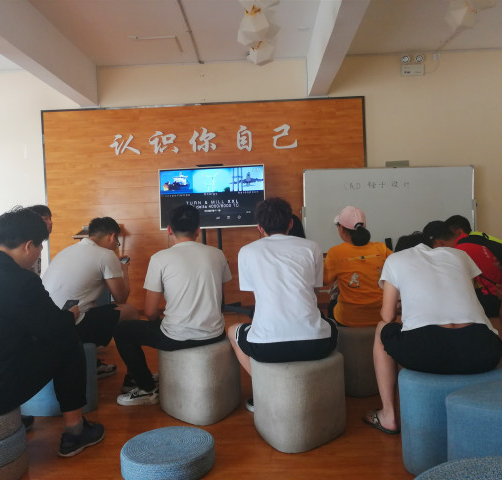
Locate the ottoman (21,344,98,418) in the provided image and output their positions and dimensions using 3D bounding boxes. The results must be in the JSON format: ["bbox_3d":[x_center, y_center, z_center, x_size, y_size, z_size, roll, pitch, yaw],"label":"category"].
[{"bbox_3d":[-1.220,0.817,3.138,0.475,0.400,0.470,-2,2,2],"label":"ottoman"}]

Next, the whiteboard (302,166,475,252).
[{"bbox_3d":[1.494,-0.325,5.404,1.870,0.910,0.050,-2,2,-6],"label":"whiteboard"}]

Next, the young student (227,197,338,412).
[{"bbox_3d":[0.202,0.372,2.707,0.570,1.200,0.740,-2,2,-8],"label":"young student"}]

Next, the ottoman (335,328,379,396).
[{"bbox_3d":[0.725,0.733,3.222,0.460,0.410,0.460,-2,2,2],"label":"ottoman"}]

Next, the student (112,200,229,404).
[{"bbox_3d":[-0.480,0.397,2.956,0.550,1.190,0.780,-3,2,-26],"label":"student"}]

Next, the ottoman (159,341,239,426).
[{"bbox_3d":[-0.303,0.781,2.922,0.460,0.410,0.460,-2,2,2],"label":"ottoman"}]

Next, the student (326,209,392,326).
[{"bbox_3d":[0.681,0.356,3.363,0.500,1.160,0.700,-2,2,-6],"label":"student"}]

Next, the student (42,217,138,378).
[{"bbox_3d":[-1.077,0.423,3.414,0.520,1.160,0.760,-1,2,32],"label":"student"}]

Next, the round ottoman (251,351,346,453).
[{"bbox_3d":[0.240,0.770,2.546,0.465,0.410,0.460,-2,2,2],"label":"round ottoman"}]

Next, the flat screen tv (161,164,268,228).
[{"bbox_3d":[-0.460,-0.501,5.883,1.240,0.710,0.070,-2,2,2],"label":"flat screen tv"}]

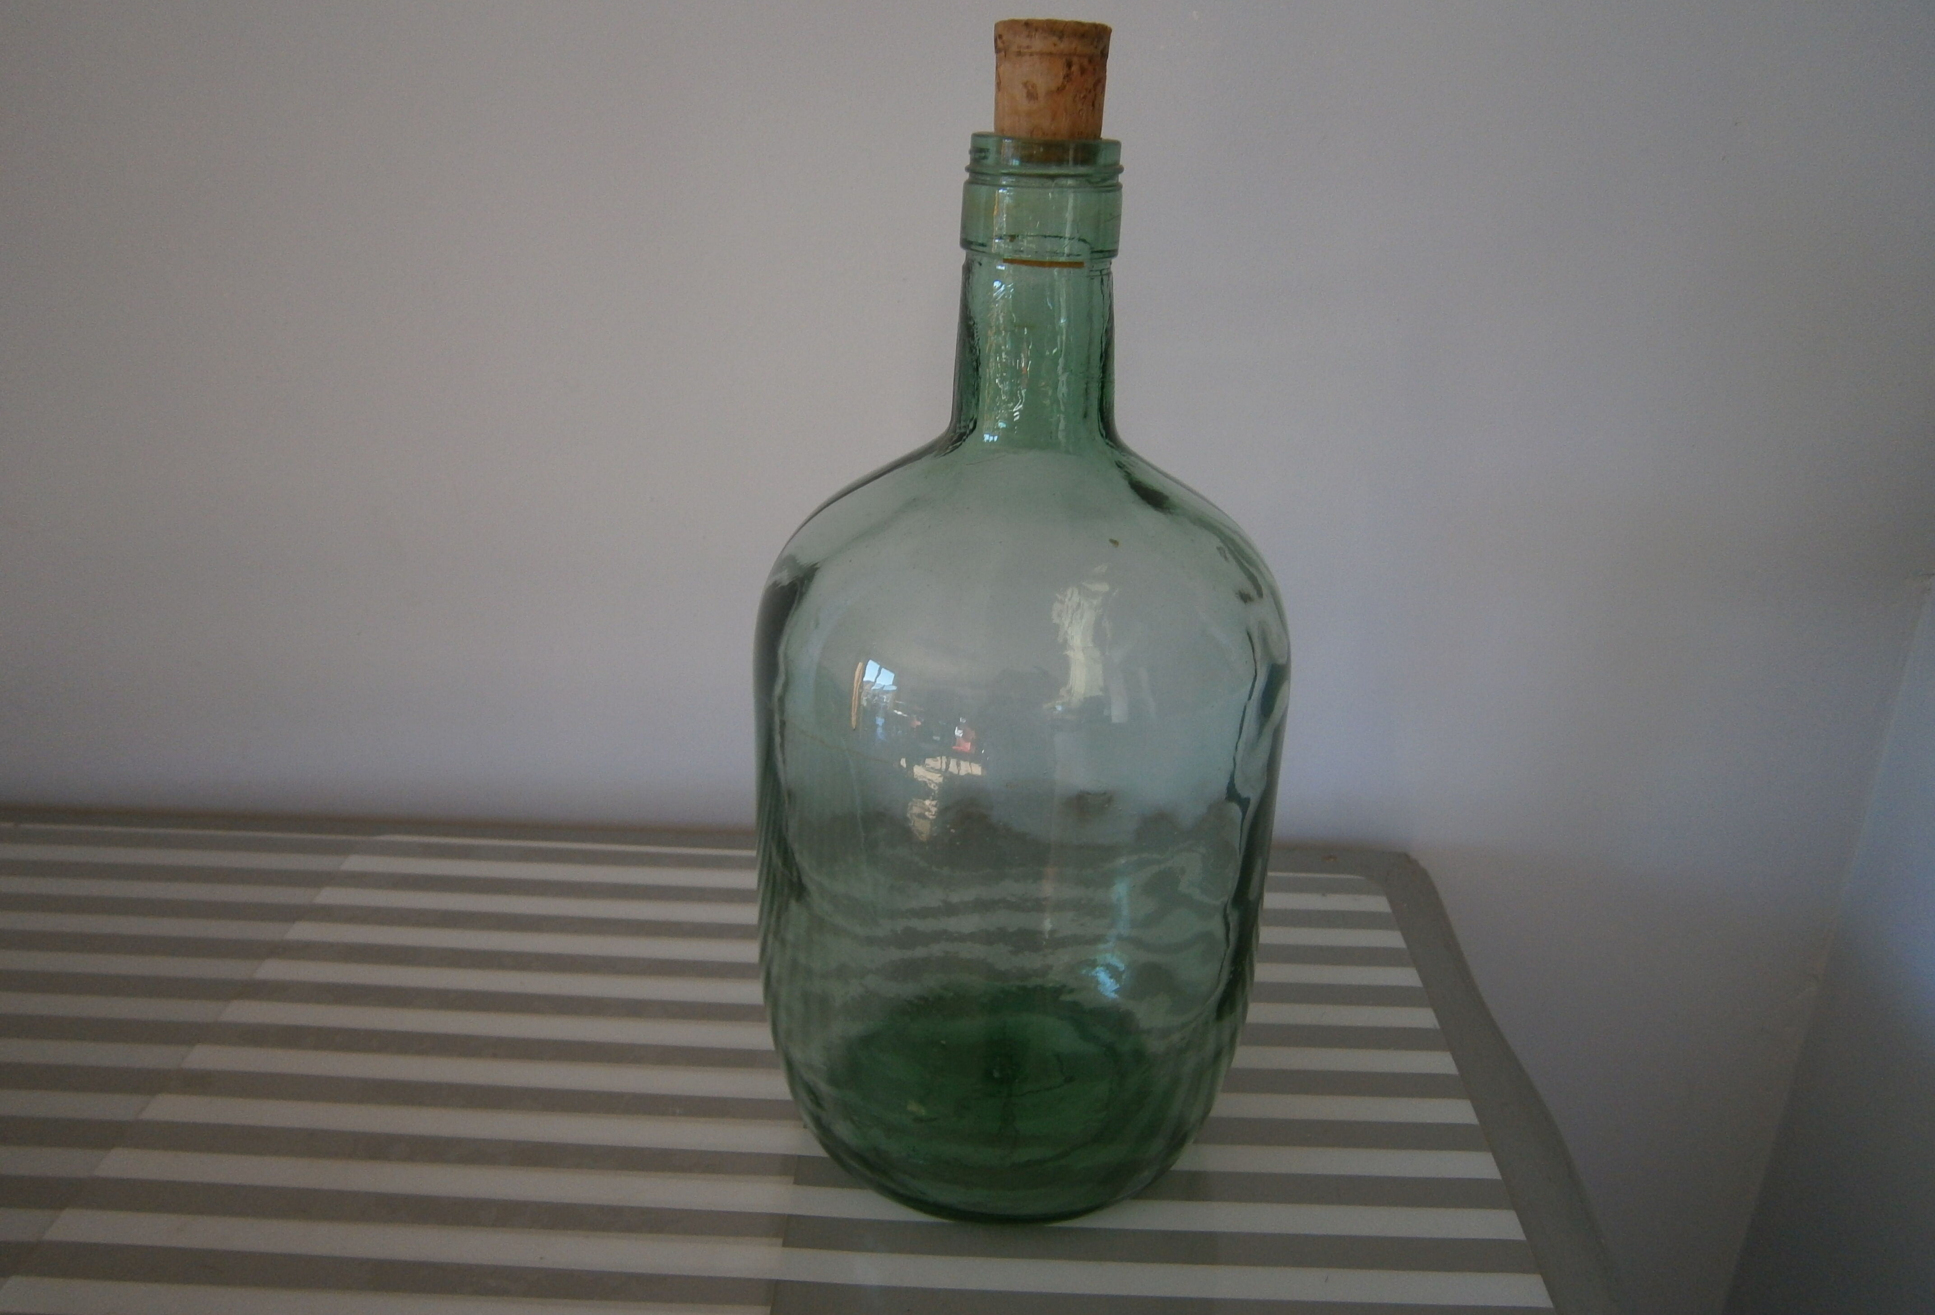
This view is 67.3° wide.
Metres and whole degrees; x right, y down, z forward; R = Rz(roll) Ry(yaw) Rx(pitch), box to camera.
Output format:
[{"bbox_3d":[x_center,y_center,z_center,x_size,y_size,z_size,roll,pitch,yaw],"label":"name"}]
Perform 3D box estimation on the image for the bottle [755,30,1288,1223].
[{"bbox_3d":[0.018,-0.001,0.489,0.179,0.389,0.179,2,24,2],"label":"bottle"}]

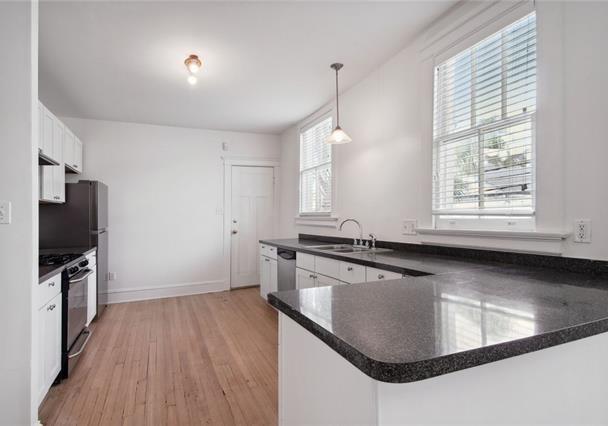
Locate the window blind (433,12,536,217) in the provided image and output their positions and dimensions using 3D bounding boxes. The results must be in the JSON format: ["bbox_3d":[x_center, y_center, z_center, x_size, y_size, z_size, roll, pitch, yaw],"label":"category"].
[{"bbox_3d":[1.261,-0.600,2.311,0.055,1.230,0.771,0,-1,-25],"label":"window blind"}]

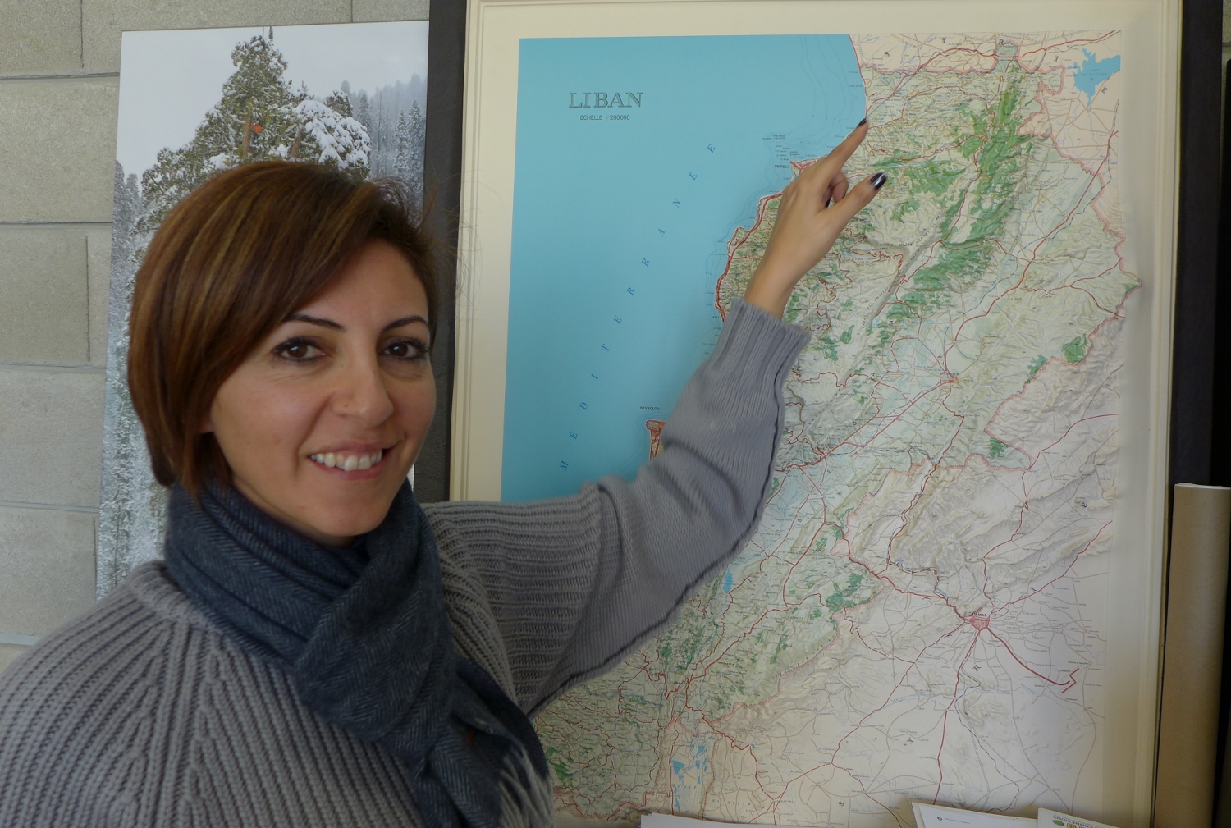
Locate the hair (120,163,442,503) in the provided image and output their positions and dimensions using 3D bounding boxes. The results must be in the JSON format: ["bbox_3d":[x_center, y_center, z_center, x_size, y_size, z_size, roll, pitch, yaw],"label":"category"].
[{"bbox_3d":[-0.223,-0.058,0.612,0.190,0.226,0.212,-1,3,-33],"label":"hair"}]

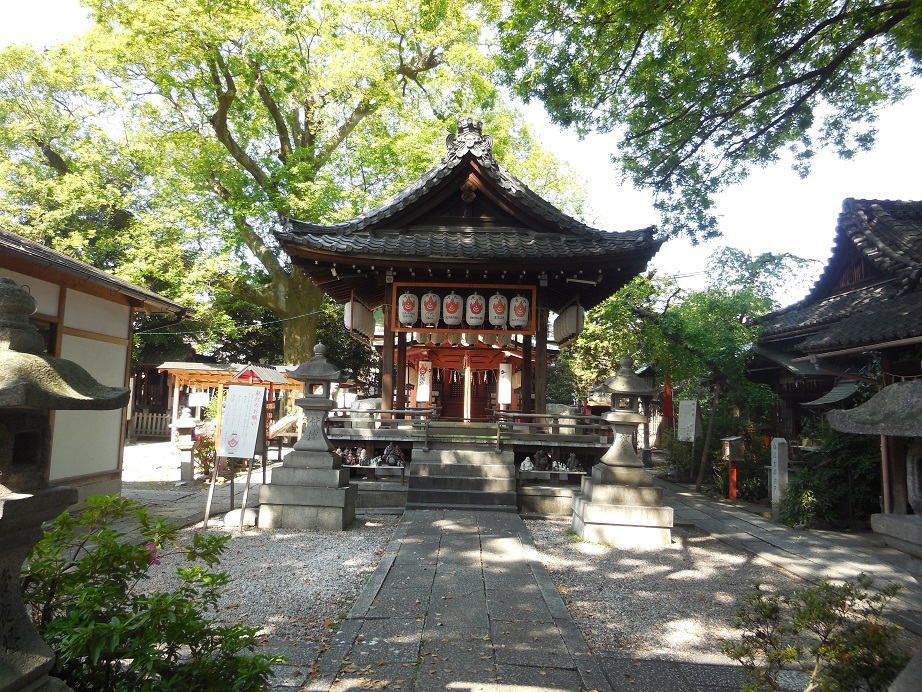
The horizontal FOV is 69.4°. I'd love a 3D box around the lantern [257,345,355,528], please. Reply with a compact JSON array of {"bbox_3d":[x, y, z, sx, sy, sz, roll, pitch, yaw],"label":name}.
[{"bbox_3d":[-2.021,1.194,9.174,1.080,2.443,1.050,1,-6,1],"label":"lantern"}]

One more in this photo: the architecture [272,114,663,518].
[{"bbox_3d":[0.113,-0.519,13.768,6.400,6.850,6.300,1,-6,1],"label":"architecture"}]

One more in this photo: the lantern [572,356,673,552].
[{"bbox_3d":[2.064,1.284,8.739,1.060,2.357,1.050,1,-6,1],"label":"lantern"}]

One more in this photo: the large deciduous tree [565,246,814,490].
[{"bbox_3d":[5.099,0.460,15.187,5.300,5.300,4.600,1,-6,1],"label":"large deciduous tree"}]

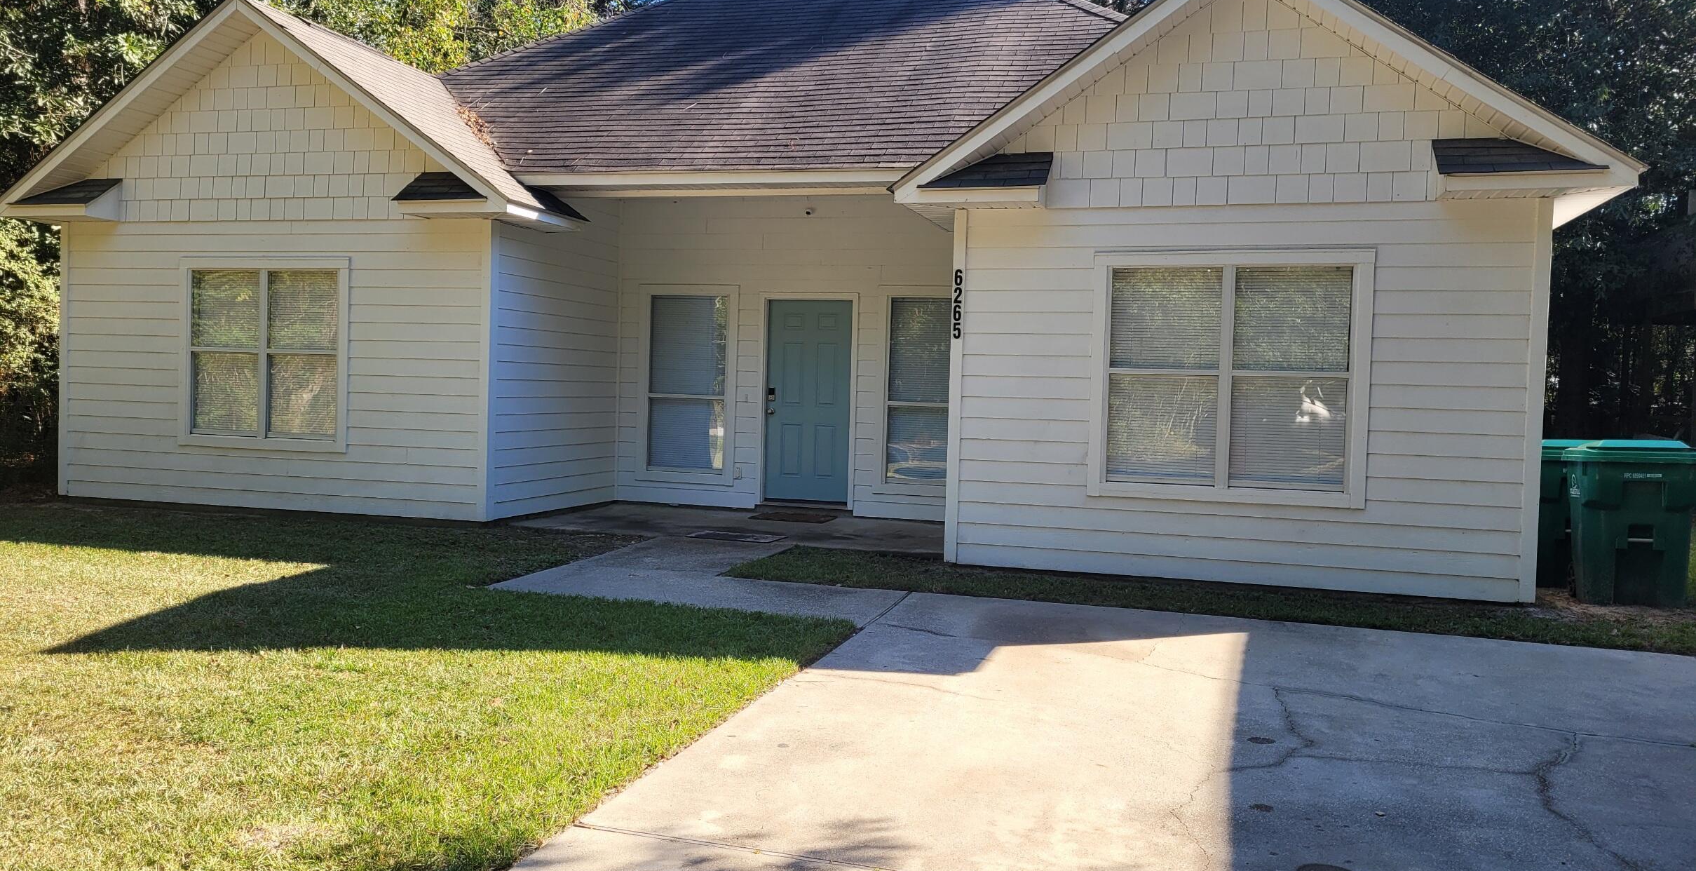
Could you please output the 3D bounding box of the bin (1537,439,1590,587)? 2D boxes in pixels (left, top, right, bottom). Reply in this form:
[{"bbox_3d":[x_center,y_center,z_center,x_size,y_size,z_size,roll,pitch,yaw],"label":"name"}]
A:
[{"bbox_3d":[5.481,0.573,9.839,0.740,1.110,0.870,2,2,12],"label":"bin"}]

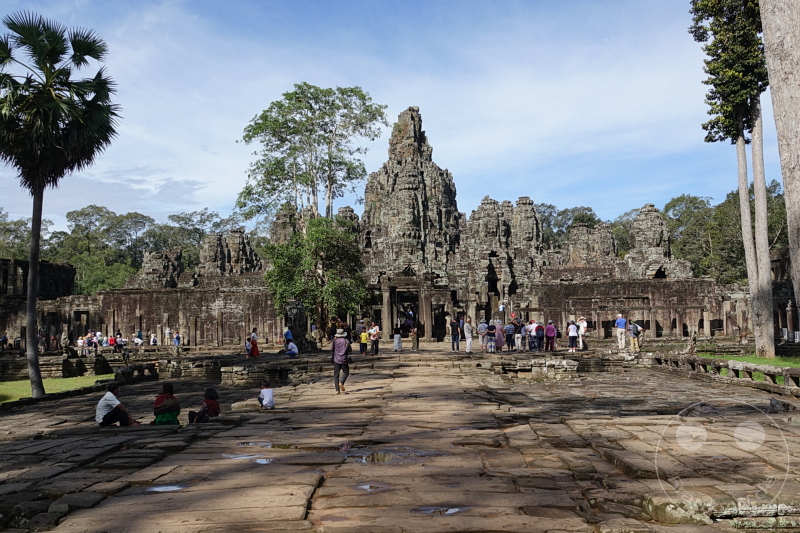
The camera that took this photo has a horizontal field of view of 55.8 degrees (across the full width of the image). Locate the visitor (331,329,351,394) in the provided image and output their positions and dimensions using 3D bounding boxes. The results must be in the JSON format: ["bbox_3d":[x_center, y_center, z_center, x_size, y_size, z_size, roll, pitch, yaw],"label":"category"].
[{"bbox_3d":[-1.479,2.416,19.100,0.550,1.664,0.480,0,-5,-5],"label":"visitor"}]

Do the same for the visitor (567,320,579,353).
[{"bbox_3d":[8.588,3.490,37.500,0.500,1.577,0.360,0,-5,-5],"label":"visitor"}]

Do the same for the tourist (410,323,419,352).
[{"bbox_3d":[0.776,3.875,41.000,0.400,1.513,0.420,2,-5,-20],"label":"tourist"}]

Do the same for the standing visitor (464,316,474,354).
[{"bbox_3d":[3.377,3.372,36.600,0.400,1.714,0.500,3,-5,-30],"label":"standing visitor"}]

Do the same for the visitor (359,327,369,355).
[{"bbox_3d":[-1.659,3.529,35.500,0.440,1.376,0.280,0,-5,0],"label":"visitor"}]

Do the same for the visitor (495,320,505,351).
[{"bbox_3d":[4.999,3.493,37.800,0.460,1.617,0.330,0,-5,3],"label":"visitor"}]

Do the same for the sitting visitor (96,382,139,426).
[{"bbox_3d":[-5.105,2.512,13.700,0.780,0.788,0.460,1,-5,-11],"label":"sitting visitor"}]

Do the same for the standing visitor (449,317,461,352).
[{"bbox_3d":[2.743,3.361,37.200,0.500,1.747,0.350,0,-5,5],"label":"standing visitor"}]

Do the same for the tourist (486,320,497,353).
[{"bbox_3d":[4.431,3.390,36.500,0.480,1.617,0.360,0,-5,0],"label":"tourist"}]

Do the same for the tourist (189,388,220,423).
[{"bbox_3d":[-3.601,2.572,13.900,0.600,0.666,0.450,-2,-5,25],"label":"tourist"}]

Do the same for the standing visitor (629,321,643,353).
[{"bbox_3d":[11.837,3.526,38.000,0.620,1.616,0.460,1,-5,-14],"label":"standing visitor"}]

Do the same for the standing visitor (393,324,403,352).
[{"bbox_3d":[-0.077,3.638,38.600,0.470,1.479,0.350,0,-5,0],"label":"standing visitor"}]

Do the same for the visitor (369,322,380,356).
[{"bbox_3d":[-1.168,3.321,34.600,0.500,1.556,0.400,-1,-5,8],"label":"visitor"}]

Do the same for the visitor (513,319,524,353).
[{"bbox_3d":[5.878,3.444,37.600,0.560,1.709,0.420,0,-5,-3],"label":"visitor"}]

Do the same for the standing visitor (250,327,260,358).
[{"bbox_3d":[-7.049,3.737,36.800,0.380,1.466,0.420,1,-5,-9],"label":"standing visitor"}]

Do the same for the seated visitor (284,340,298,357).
[{"bbox_3d":[-4.740,3.593,33.000,0.620,0.795,0.480,-1,-5,8],"label":"seated visitor"}]

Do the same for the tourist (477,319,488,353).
[{"bbox_3d":[4.136,3.469,37.600,0.530,1.699,0.360,0,-5,5],"label":"tourist"}]

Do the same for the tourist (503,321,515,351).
[{"bbox_3d":[5.469,3.468,37.800,0.520,1.607,0.330,0,-5,6],"label":"tourist"}]

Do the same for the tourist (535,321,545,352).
[{"bbox_3d":[7.021,3.528,37.800,0.480,1.529,0.420,0,-5,0],"label":"tourist"}]

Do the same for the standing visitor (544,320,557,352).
[{"bbox_3d":[7.551,3.485,37.800,0.490,1.602,0.330,0,-5,3],"label":"standing visitor"}]

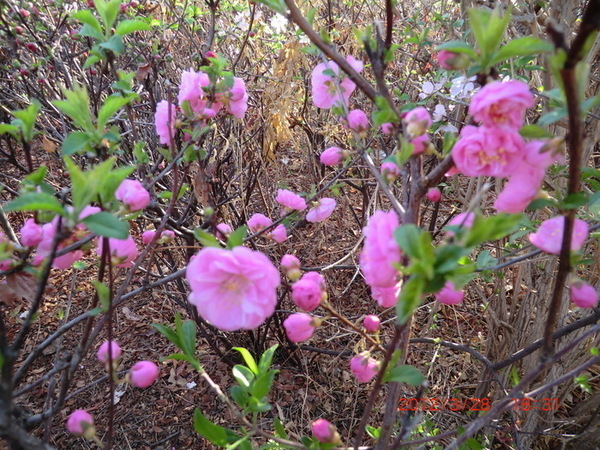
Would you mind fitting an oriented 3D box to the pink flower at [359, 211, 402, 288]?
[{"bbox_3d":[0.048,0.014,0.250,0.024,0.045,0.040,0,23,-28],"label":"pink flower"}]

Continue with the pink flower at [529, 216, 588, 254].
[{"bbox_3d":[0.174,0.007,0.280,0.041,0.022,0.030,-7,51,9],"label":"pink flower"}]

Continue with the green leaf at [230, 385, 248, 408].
[{"bbox_3d":[-0.046,0.132,0.320,0.013,0.016,0.010,9,28,17],"label":"green leaf"}]

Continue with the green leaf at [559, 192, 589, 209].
[{"bbox_3d":[0.197,-0.018,0.300,0.020,0.009,0.011,0,25,0],"label":"green leaf"}]

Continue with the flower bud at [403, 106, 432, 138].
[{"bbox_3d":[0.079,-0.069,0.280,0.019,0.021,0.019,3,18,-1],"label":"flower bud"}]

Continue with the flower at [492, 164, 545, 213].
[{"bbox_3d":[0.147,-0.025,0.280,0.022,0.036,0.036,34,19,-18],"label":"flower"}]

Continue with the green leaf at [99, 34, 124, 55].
[{"bbox_3d":[-0.181,-0.174,0.400,0.024,0.017,0.019,21,32,37],"label":"green leaf"}]

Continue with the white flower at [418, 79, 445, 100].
[{"bbox_3d":[0.190,-0.195,0.600,0.037,0.032,0.019,2,20,6],"label":"white flower"}]

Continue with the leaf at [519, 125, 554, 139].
[{"bbox_3d":[0.176,-0.070,0.310,0.026,0.006,0.014,-3,27,-6],"label":"leaf"}]

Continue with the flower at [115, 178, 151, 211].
[{"bbox_3d":[-0.133,-0.024,0.330,0.023,0.024,0.024,14,28,27],"label":"flower"}]

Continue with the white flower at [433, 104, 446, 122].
[{"bbox_3d":[0.218,-0.174,0.650,0.023,0.027,0.014,6,1,11],"label":"white flower"}]

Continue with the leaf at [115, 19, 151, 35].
[{"bbox_3d":[-0.161,-0.191,0.400,0.034,0.012,0.018,1,25,1],"label":"leaf"}]

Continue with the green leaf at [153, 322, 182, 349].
[{"bbox_3d":[-0.109,0.090,0.340,0.026,0.018,0.010,0,25,1],"label":"green leaf"}]

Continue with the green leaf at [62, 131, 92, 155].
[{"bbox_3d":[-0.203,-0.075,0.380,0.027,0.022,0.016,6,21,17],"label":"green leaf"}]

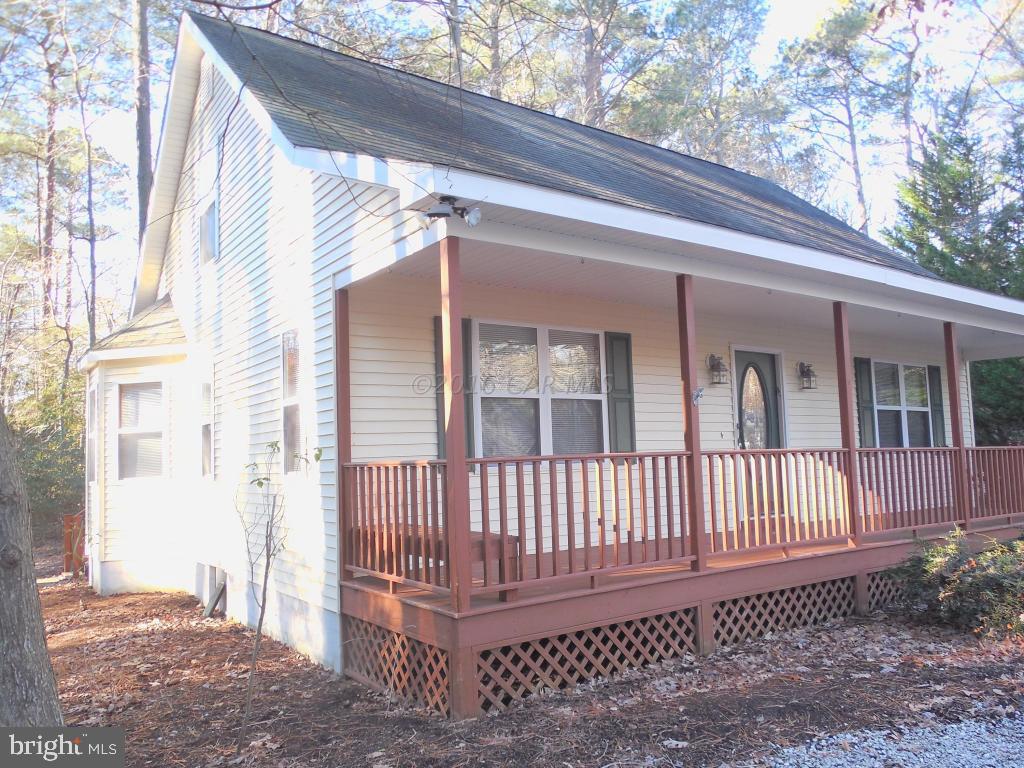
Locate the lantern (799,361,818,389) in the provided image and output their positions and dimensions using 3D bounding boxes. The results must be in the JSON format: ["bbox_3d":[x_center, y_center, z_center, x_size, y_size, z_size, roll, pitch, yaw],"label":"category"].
[{"bbox_3d":[3.796,-0.110,9.506,0.147,0.382,0.235,2,-7,-35],"label":"lantern"}]

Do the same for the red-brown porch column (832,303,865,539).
[{"bbox_3d":[3.235,0.381,7.121,0.091,2.352,0.091,2,-7,-35],"label":"red-brown porch column"}]

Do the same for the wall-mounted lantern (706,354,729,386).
[{"bbox_3d":[2.357,-0.172,8.504,0.147,0.382,0.235,2,-7,-35],"label":"wall-mounted lantern"}]

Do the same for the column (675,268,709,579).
[{"bbox_3d":[1.425,0.304,5.861,0.091,2.352,0.091,2,-7,-35],"label":"column"}]

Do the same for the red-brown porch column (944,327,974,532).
[{"bbox_3d":[5.058,0.459,8.390,0.091,2.352,0.091,2,-7,-35],"label":"red-brown porch column"}]

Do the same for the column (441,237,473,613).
[{"bbox_3d":[-0.355,0.227,4.622,0.091,2.352,0.091,2,-7,-35],"label":"column"}]

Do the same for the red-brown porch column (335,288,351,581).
[{"bbox_3d":[-1.346,0.386,5.954,0.091,2.352,0.091,2,-7,-35],"label":"red-brown porch column"}]

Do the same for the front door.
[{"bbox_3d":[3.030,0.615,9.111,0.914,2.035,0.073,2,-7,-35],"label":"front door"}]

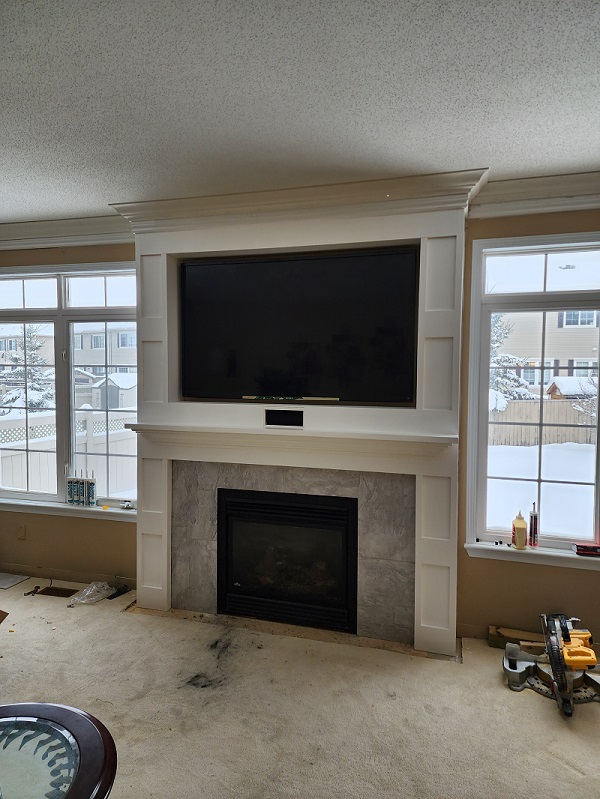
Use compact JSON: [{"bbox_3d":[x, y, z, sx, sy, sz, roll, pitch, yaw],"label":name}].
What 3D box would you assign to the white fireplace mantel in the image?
[{"bbox_3d":[-0.088,0.106,3.358,2.348,2.720,0.319,1,3,16],"label":"white fireplace mantel"}]

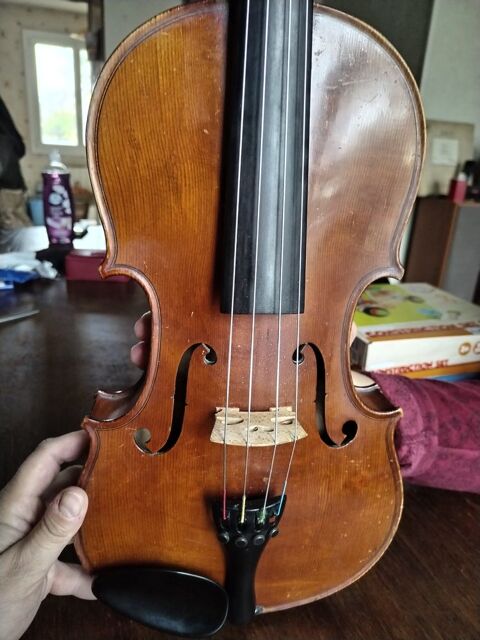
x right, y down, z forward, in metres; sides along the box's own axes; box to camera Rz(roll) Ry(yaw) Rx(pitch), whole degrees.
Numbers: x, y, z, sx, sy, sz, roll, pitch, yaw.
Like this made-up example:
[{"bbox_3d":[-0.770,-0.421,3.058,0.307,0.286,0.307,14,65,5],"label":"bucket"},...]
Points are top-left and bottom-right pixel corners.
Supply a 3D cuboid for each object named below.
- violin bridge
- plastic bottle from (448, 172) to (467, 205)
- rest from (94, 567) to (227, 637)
[{"bbox_3d":[0.008,0.054,0.244,0.047,0.005,0.036,0,18,-6],"label":"violin bridge"},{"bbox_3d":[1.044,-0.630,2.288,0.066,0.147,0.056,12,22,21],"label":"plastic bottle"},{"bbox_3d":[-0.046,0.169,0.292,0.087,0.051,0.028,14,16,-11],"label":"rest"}]

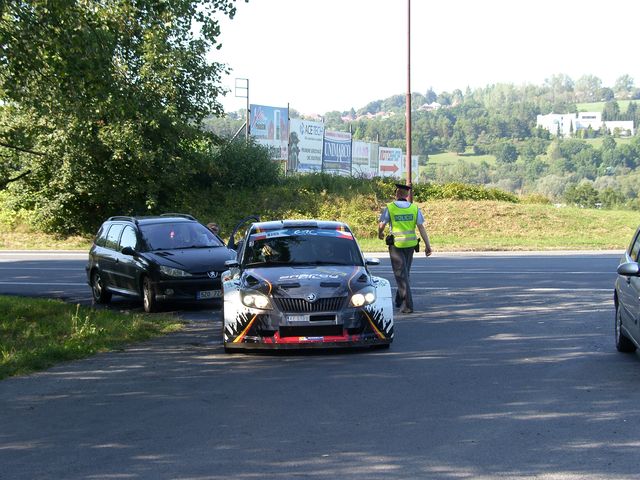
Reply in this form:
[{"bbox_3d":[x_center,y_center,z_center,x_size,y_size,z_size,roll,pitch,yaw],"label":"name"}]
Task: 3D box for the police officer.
[{"bbox_3d":[1.237,0.120,21.400,0.740,1.850,0.600,0,2,0],"label":"police officer"}]

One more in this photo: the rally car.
[{"bbox_3d":[-0.237,0.468,17.280,1.820,1.420,4.030,-1,2,-4],"label":"rally car"}]

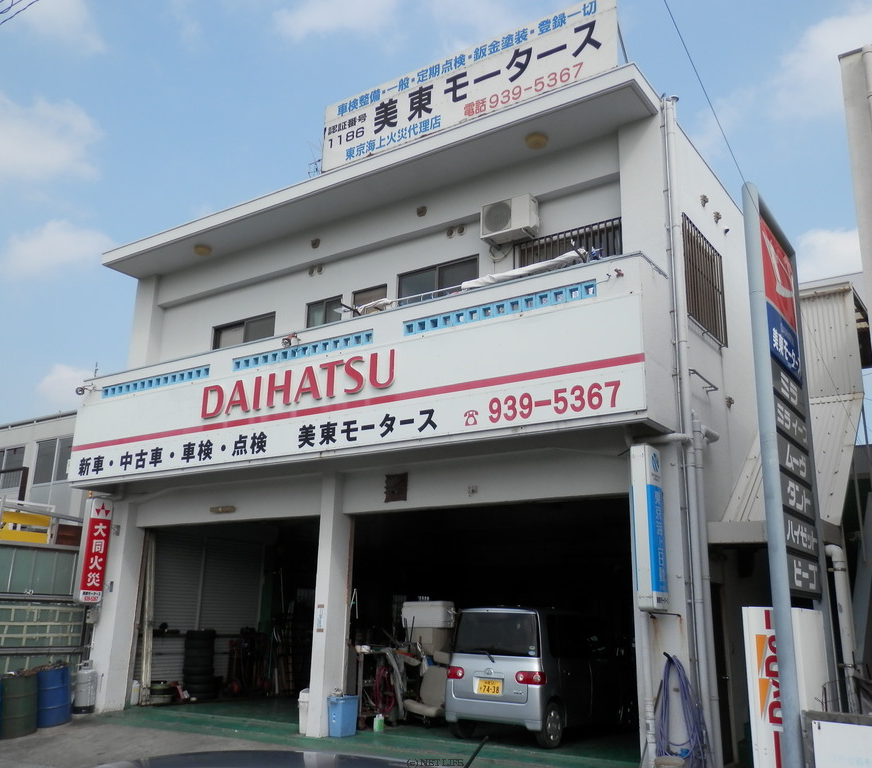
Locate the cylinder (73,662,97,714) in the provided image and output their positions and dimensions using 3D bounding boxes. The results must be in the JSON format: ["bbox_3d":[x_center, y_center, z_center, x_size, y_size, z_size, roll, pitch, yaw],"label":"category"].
[{"bbox_3d":[-6.089,5.311,13.851,0.335,0.845,0.335,-12,-18,31],"label":"cylinder"}]

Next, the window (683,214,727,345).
[{"bbox_3d":[3.800,-1.420,11.230,0.120,1.500,1.650,-9,-18,33],"label":"window"}]

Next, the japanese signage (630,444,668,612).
[{"bbox_3d":[2.337,1.575,8.746,0.175,1.750,0.470,-9,-19,32],"label":"japanese signage"}]

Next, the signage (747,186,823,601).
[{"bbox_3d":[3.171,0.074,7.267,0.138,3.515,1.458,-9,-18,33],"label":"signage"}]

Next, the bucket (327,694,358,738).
[{"bbox_3d":[-1.307,4.672,11.267,0.270,0.510,0.360,-9,-18,33],"label":"bucket"}]

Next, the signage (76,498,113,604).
[{"bbox_3d":[-6.019,2.921,14.053,0.180,1.800,0.440,-9,-18,33],"label":"signage"}]

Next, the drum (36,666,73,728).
[{"bbox_3d":[-6.478,5.328,13.586,0.575,0.880,0.575,-14,-15,30],"label":"drum"}]

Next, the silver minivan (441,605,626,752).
[{"bbox_3d":[1.690,4.190,11.730,1.475,1.735,3.395,-10,-20,34],"label":"silver minivan"}]

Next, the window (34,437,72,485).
[{"bbox_3d":[-8.497,1.712,17.824,1.530,0.960,0.100,-9,-18,33],"label":"window"}]

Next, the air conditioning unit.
[{"bbox_3d":[1.079,-2.380,11.612,0.780,0.520,0.290,-9,-18,33],"label":"air conditioning unit"}]

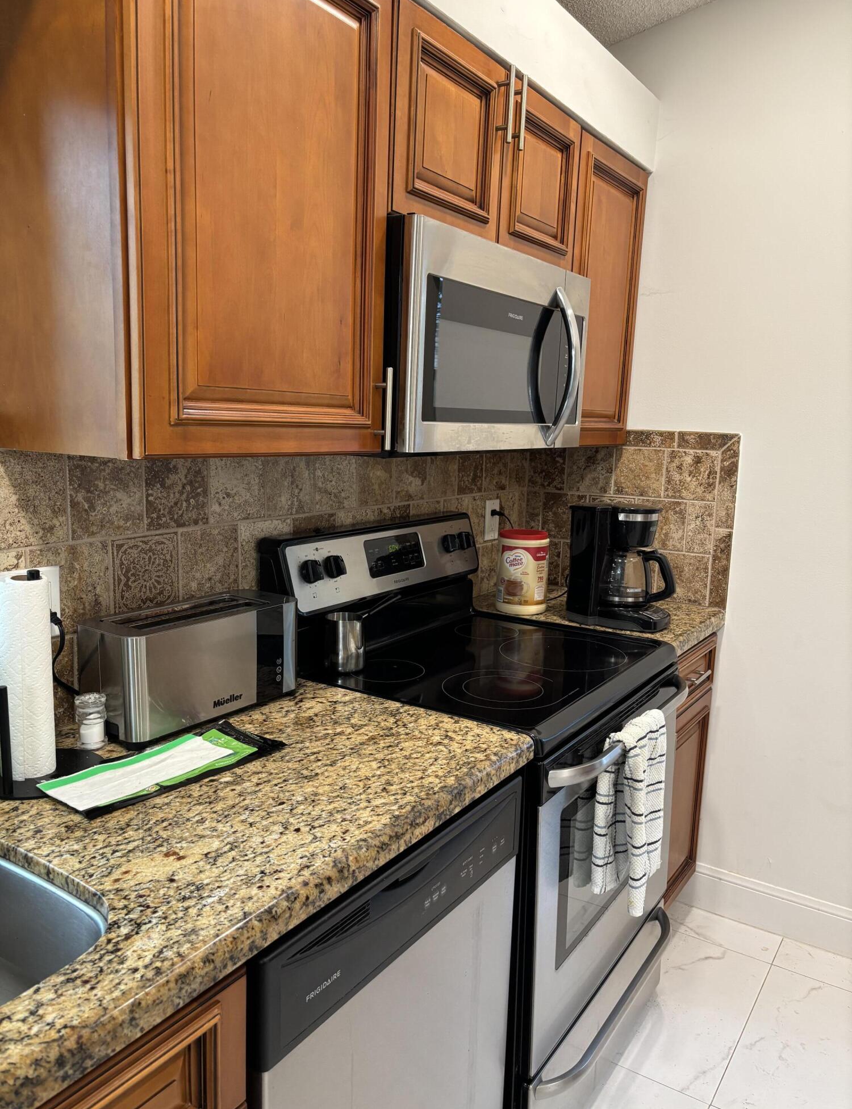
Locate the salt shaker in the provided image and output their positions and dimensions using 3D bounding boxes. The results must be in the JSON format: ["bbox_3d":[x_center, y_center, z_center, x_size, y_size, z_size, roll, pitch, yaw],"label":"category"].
[{"bbox_3d":[-0.520,0.257,1.326,0.047,0.077,0.047,8,11,33],"label":"salt shaker"}]

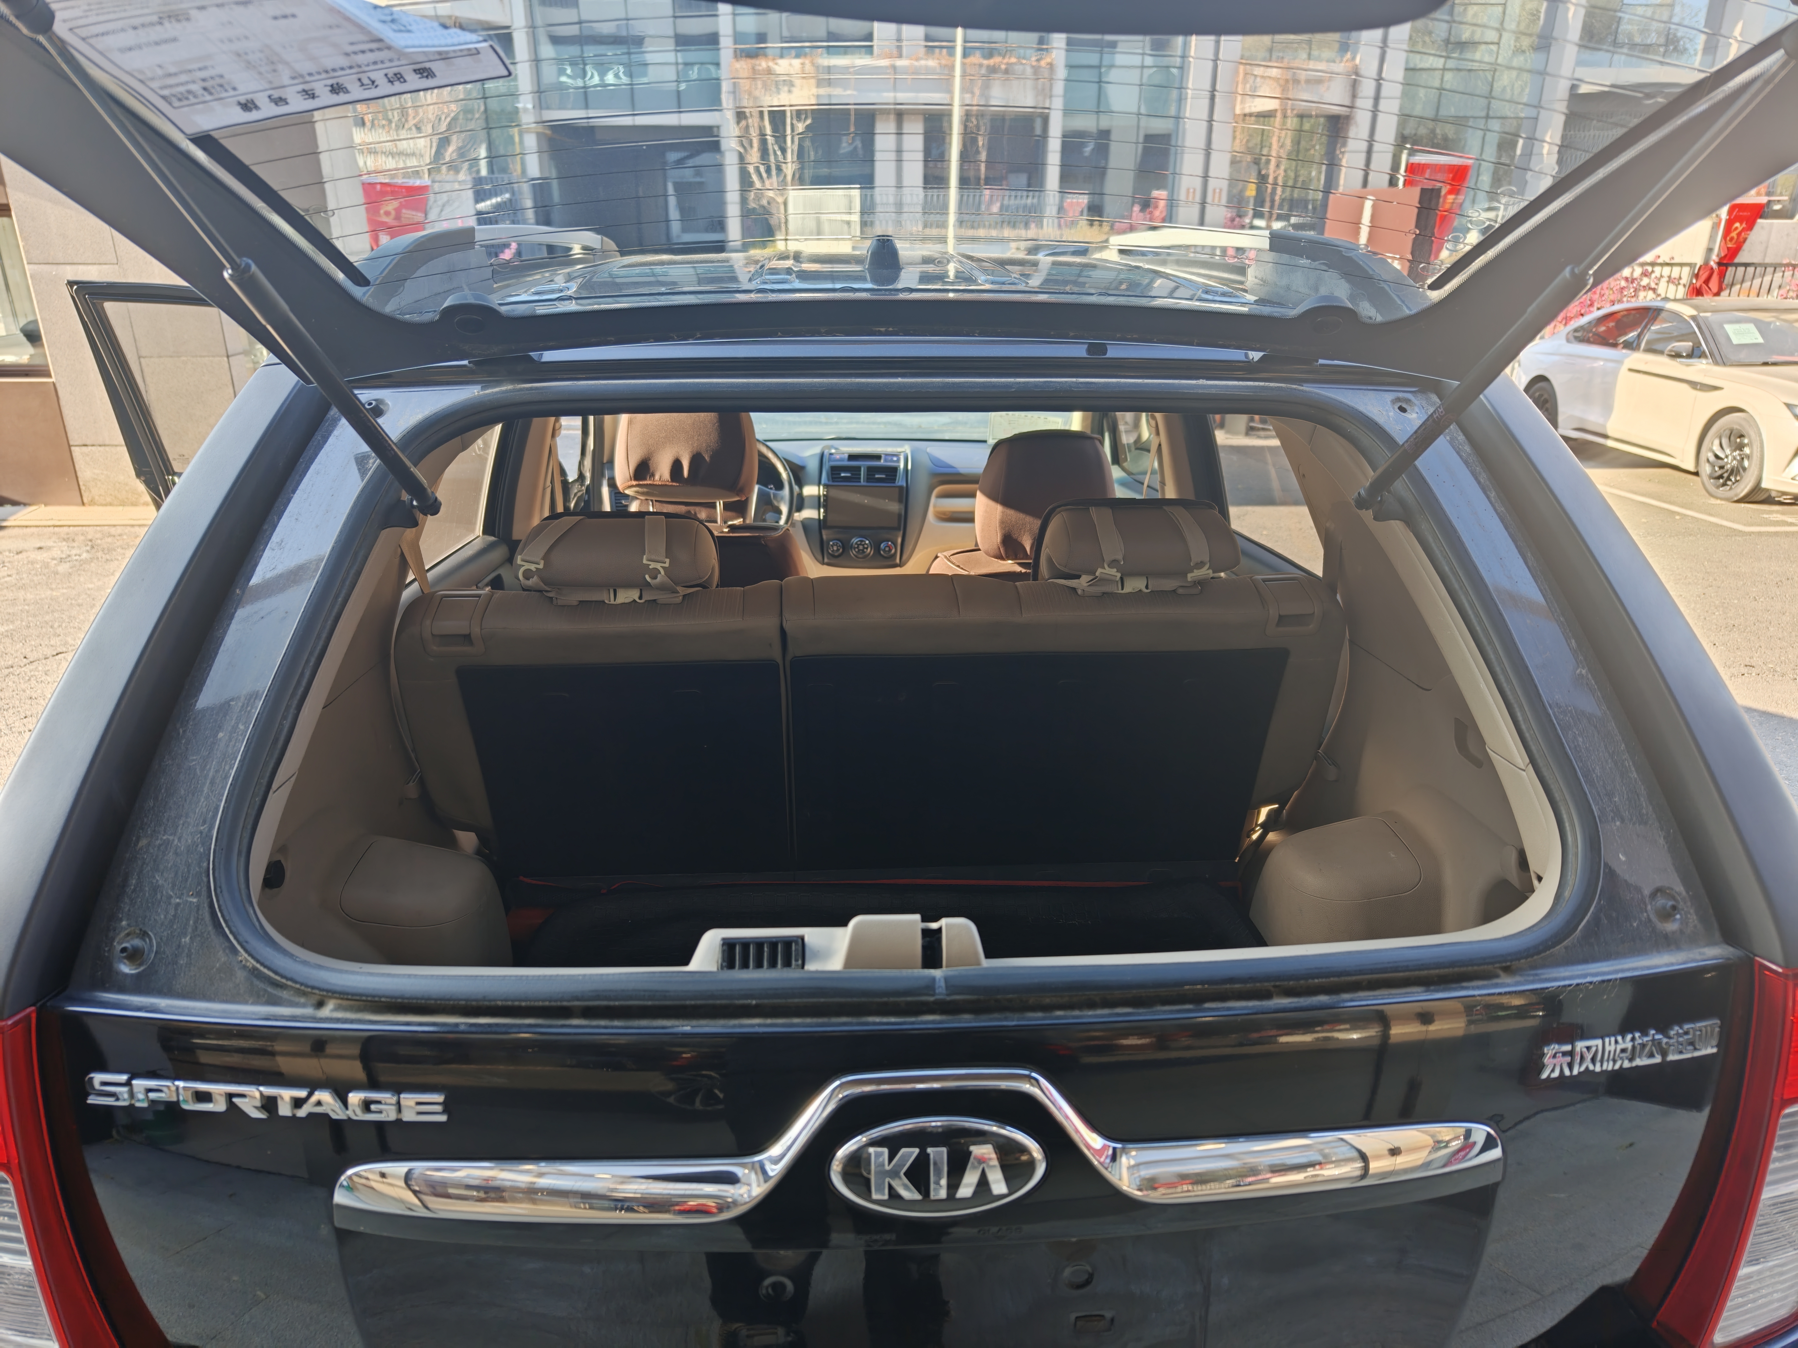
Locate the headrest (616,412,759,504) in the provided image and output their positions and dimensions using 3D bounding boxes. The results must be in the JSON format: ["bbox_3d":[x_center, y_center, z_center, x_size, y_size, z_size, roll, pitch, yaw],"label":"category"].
[{"bbox_3d":[-0.422,-0.473,2.400,0.272,0.240,0.130,-1,29,-3],"label":"headrest"}]

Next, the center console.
[{"bbox_3d":[-0.101,-0.468,3.360,0.240,0.320,0.130,-1,6,-3],"label":"center console"}]

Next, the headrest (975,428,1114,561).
[{"bbox_3d":[0.292,-0.360,2.400,0.272,0.240,0.130,-1,29,-3],"label":"headrest"}]

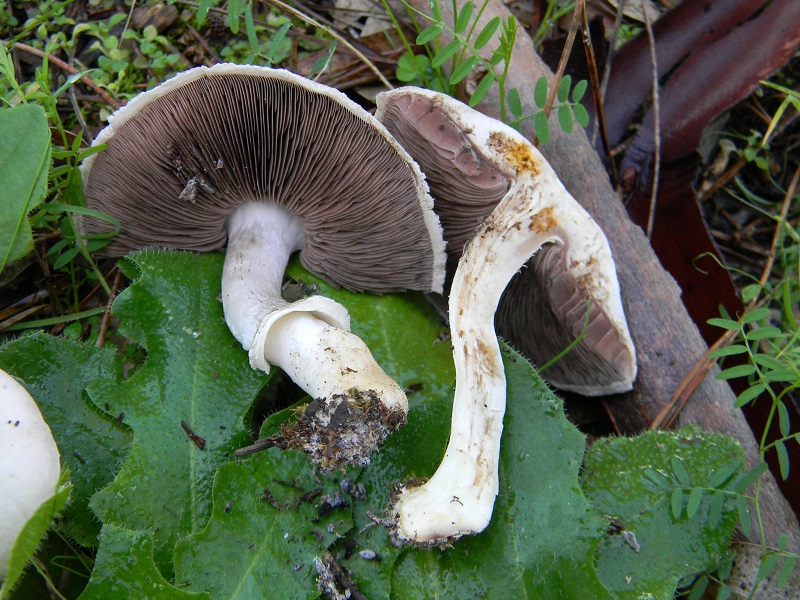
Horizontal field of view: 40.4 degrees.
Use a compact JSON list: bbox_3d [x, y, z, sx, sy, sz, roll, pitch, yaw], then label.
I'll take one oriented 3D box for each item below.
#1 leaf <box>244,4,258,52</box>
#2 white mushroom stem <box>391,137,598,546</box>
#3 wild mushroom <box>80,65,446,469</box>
[{"bbox_3d":[-0.055,-0.100,0.400,0.004,0.001,0.021,-11,63,-5],"label":"leaf"},{"bbox_3d":[0.026,0.013,0.292,0.040,0.018,0.121,19,63,-7],"label":"white mushroom stem"},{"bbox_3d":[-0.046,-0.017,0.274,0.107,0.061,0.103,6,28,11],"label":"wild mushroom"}]

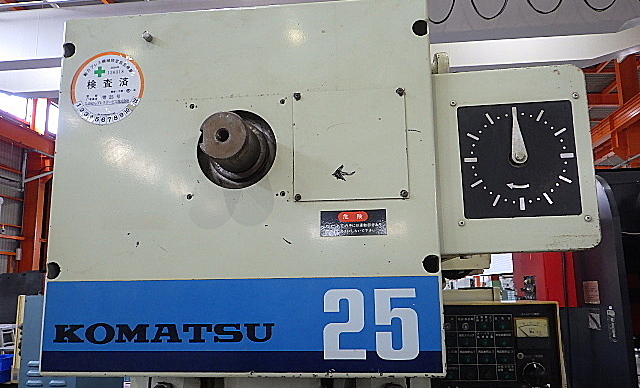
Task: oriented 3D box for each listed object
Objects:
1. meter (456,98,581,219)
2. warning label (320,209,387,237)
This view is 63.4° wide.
[{"bbox_3d":[0.254,-0.045,0.657,0.145,0.146,0.018,-2,-9,6],"label":"meter"},{"bbox_3d":[0.043,0.037,0.652,0.083,0.033,0.002,-2,-9,6],"label":"warning label"}]

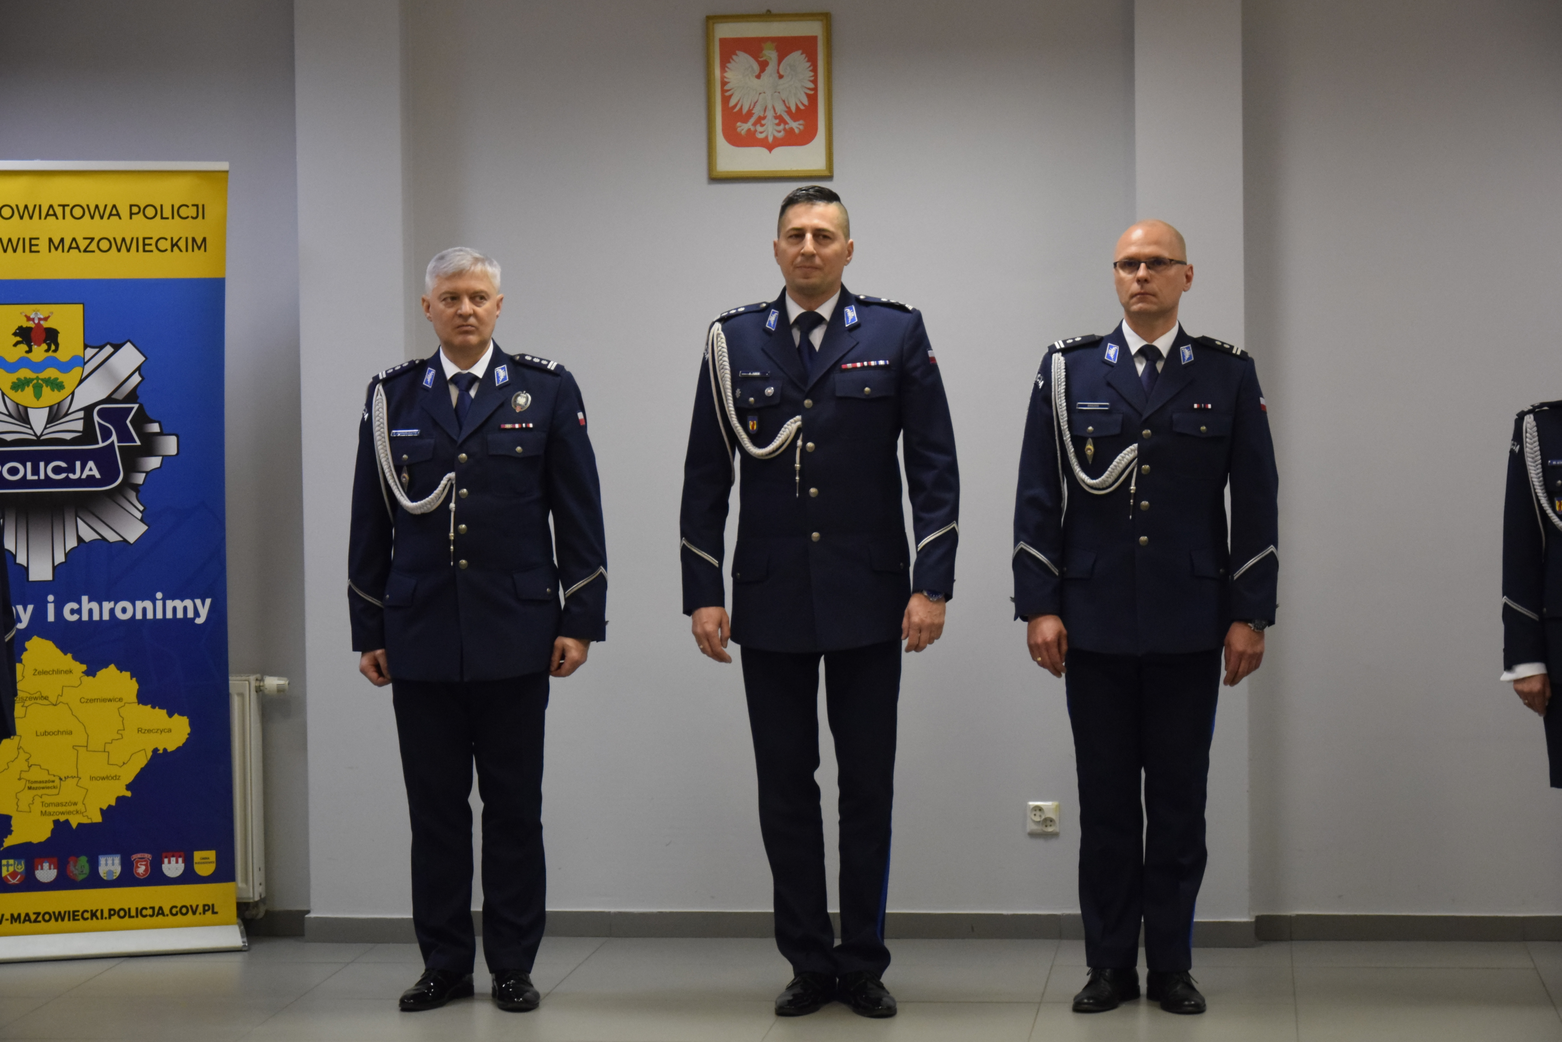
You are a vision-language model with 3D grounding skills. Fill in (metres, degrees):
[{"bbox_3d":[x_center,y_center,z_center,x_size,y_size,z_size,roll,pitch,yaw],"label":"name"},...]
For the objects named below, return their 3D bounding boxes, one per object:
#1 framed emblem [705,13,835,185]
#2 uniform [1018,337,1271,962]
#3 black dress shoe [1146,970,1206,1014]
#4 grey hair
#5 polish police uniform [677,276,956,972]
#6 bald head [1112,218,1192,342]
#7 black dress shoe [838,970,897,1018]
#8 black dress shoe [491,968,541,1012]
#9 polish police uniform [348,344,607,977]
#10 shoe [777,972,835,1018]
[{"bbox_3d":[-0.027,-1.115,10.609,0.328,0.428,0.025,0,2,7],"label":"framed emblem"},{"bbox_3d":[0.858,0.304,9.524,0.620,1.549,0.330,0,2,8],"label":"uniform"},{"bbox_3d":[0.932,1.087,9.531,0.107,0.110,0.300,-1,2,-11],"label":"black dress shoe"},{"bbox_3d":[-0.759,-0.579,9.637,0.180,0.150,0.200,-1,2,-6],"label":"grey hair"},{"bbox_3d":[0.091,0.273,9.542,0.650,1.651,0.330,0,2,8],"label":"polish police uniform"},{"bbox_3d":[0.869,-0.564,9.438,0.175,0.285,0.230,0,2,18],"label":"bald head"},{"bbox_3d":[0.205,1.096,9.532,0.107,0.110,0.300,-1,2,-13],"label":"black dress shoe"},{"bbox_3d":[-0.640,1.101,9.686,0.107,0.110,0.300,-1,2,-11],"label":"black dress shoe"},{"bbox_3d":[-0.725,0.338,9.670,0.610,1.526,0.330,0,2,9],"label":"polish police uniform"},{"bbox_3d":[0.060,1.097,9.563,0.107,0.110,0.300,0,2,18],"label":"shoe"}]

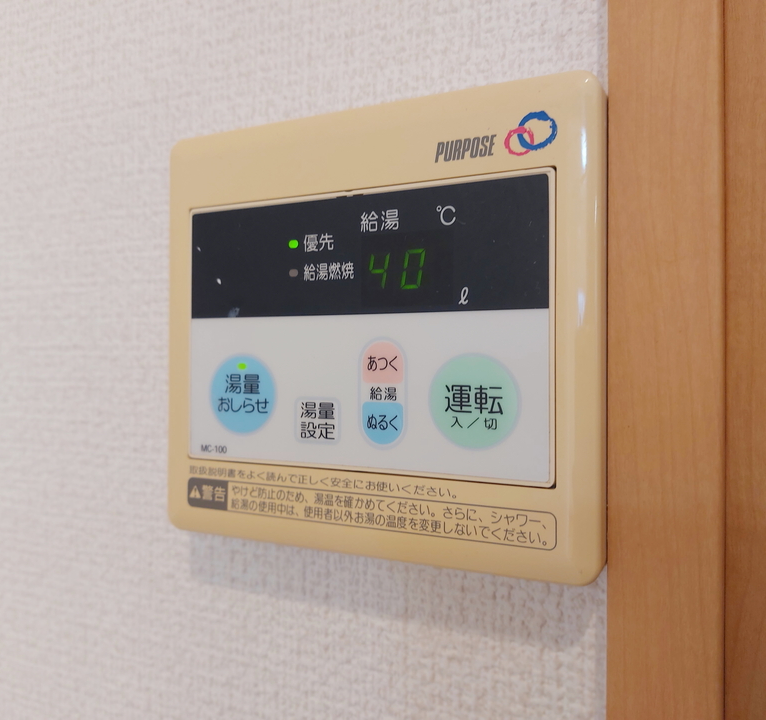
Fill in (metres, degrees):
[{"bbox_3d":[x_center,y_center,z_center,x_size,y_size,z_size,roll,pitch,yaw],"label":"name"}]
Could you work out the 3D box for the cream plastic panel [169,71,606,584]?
[{"bbox_3d":[-0.005,-0.007,0.184,0.128,0.120,0.019,0,0,25],"label":"cream plastic panel"}]

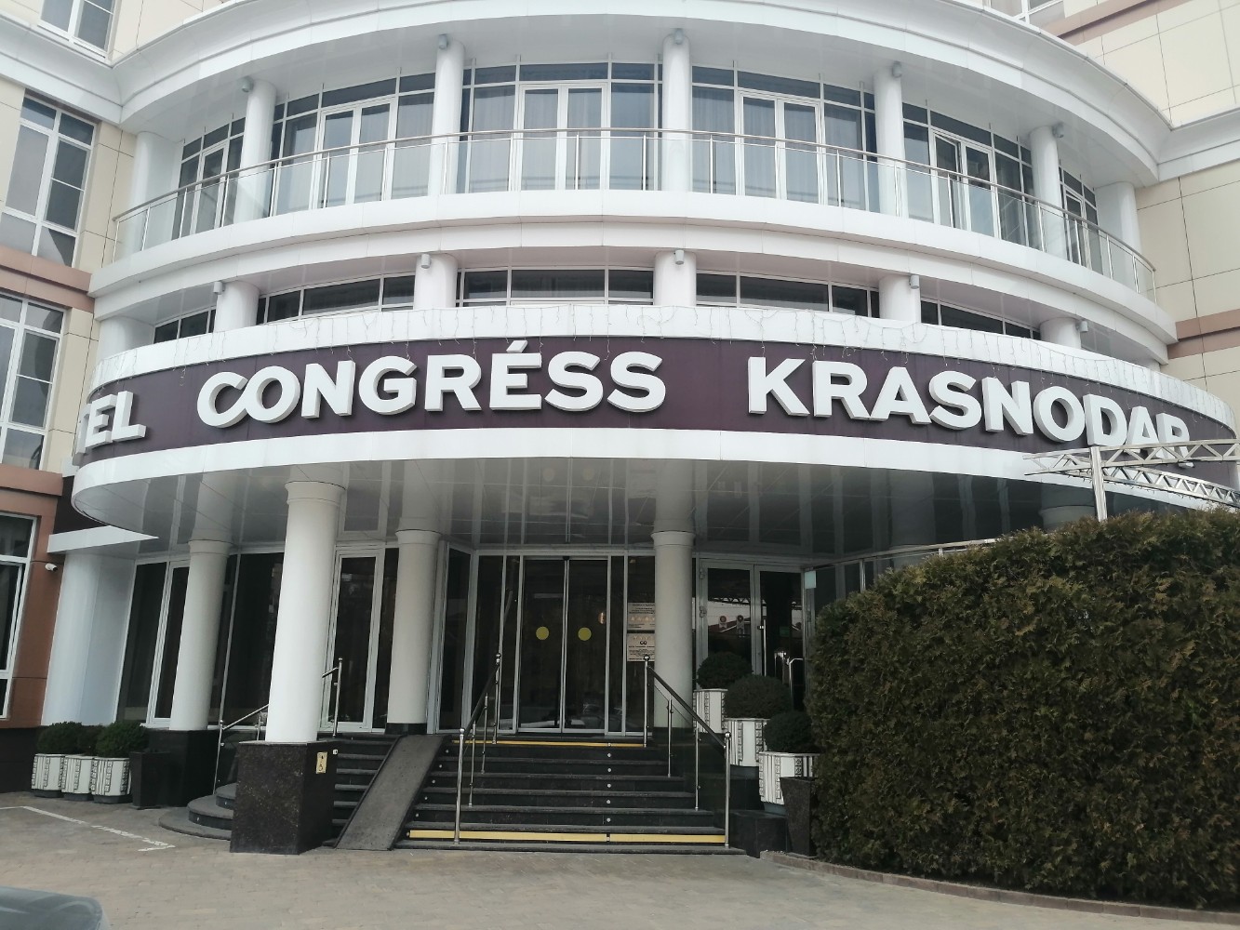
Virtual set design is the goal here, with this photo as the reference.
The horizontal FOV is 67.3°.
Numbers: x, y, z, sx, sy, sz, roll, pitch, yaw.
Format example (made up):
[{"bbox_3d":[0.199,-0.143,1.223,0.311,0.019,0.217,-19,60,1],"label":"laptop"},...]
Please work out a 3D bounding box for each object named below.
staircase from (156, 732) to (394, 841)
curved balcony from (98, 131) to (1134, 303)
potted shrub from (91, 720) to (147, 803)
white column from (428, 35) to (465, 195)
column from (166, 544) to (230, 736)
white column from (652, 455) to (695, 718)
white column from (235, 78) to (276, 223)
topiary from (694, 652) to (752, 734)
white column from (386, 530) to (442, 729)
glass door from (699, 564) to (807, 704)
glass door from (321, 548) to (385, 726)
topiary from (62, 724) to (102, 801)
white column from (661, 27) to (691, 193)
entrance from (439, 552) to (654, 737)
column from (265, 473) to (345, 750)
[{"bbox_3d":[-3.741,3.586,10.400,2.750,0.872,2.200,-1,-13,7],"label":"staircase"},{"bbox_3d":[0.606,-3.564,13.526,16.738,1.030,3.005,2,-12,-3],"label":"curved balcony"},{"bbox_3d":[-6.492,3.830,12.043,0.660,1.020,0.660,7,-14,-26],"label":"potted shrub"},{"bbox_3d":[-2.389,-4.725,12.962,0.380,2.440,0.380,-1,-12,10],"label":"white column"},{"bbox_3d":[-6.132,2.432,13.540,0.550,2.704,0.550,7,-14,-23],"label":"column"},{"bbox_3d":[0.722,2.010,12.565,0.550,2.920,0.550,1,-13,2],"label":"white column"},{"bbox_3d":[-5.960,-4.908,15.187,0.430,2.840,0.430,1,-13,0],"label":"white column"},{"bbox_3d":[1.178,2.648,10.635,0.670,1.020,0.670,1,-12,0],"label":"topiary"},{"bbox_3d":[-2.756,2.173,12.472,0.580,2.560,0.580,1,-13,0],"label":"white column"},{"bbox_3d":[1.801,2.469,12.547,1.550,2.240,0.100,5,-13,-20],"label":"glass door"},{"bbox_3d":[-3.457,2.265,12.082,0.720,2.270,0.100,-3,-13,16],"label":"glass door"},{"bbox_3d":[-7.358,4.065,12.763,0.600,0.960,0.600,1,-13,0],"label":"topiary"},{"bbox_3d":[0.844,-5.091,13.921,0.430,2.840,0.430,1,-13,0],"label":"white column"},{"bbox_3d":[-0.845,2.656,13.919,3.350,2.648,0.500,0,-13,2],"label":"entrance"},{"bbox_3d":[-3.254,1.497,9.596,0.550,2.600,0.550,5,-14,-17],"label":"column"}]

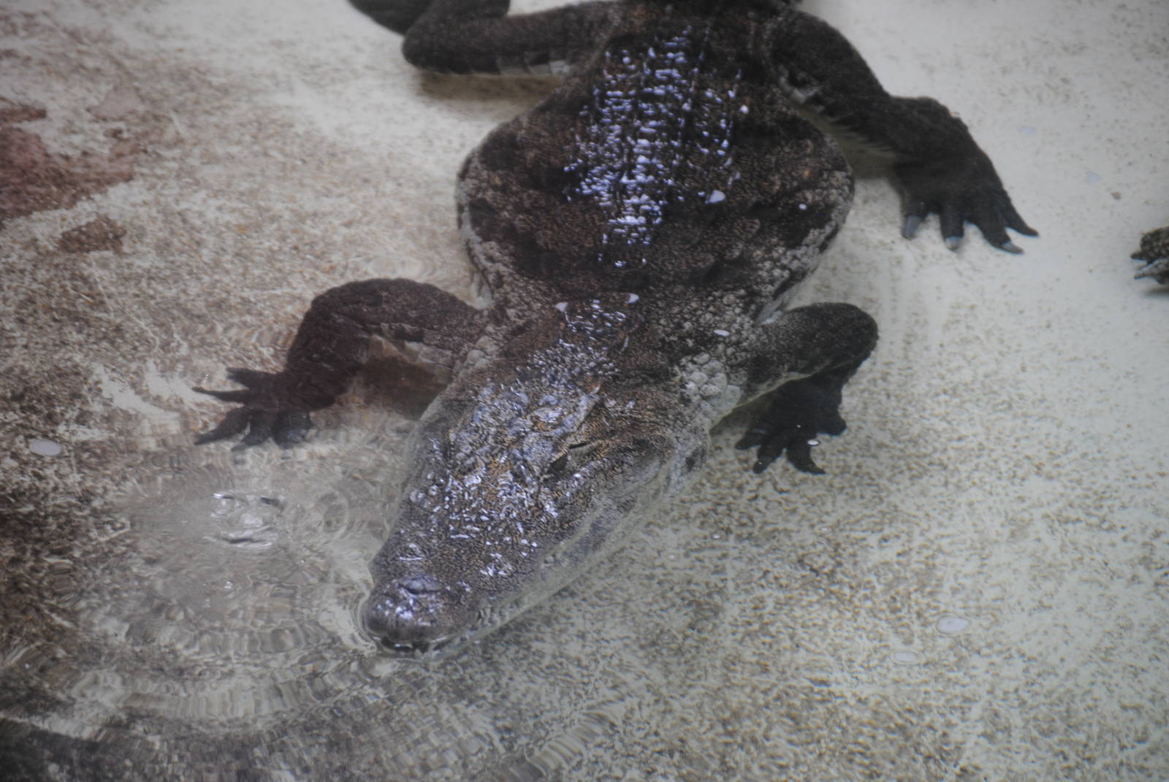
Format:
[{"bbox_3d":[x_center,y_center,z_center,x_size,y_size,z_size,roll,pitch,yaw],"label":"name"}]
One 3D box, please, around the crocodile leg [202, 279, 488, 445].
[{"bbox_3d":[-0.254,-0.028,5.060,0.285,0.150,0.140,7,39,9],"label":"crocodile leg"}]

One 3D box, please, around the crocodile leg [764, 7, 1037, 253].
[{"bbox_3d":[0.346,-0.285,5.350,0.300,0.150,0.260,-5,38,-6],"label":"crocodile leg"}]

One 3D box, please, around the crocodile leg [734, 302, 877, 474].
[{"bbox_3d":[0.228,-0.004,5.030,0.155,0.155,0.140,3,38,4],"label":"crocodile leg"}]

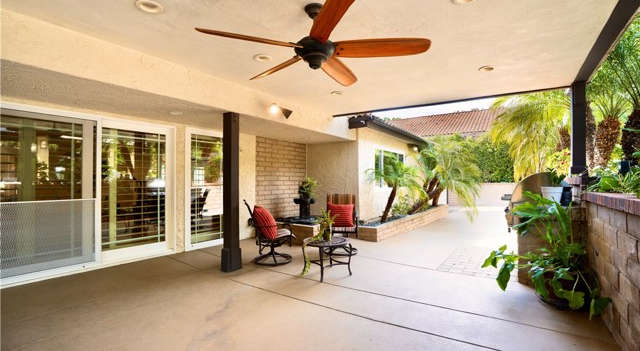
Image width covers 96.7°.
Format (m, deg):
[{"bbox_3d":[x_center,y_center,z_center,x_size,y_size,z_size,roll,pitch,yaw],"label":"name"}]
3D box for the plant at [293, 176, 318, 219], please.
[{"bbox_3d":[-0.300,0.490,6.300,0.500,0.930,0.460,0,-1,0],"label":"plant"}]

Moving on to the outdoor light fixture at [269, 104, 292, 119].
[{"bbox_3d":[-0.630,-1.020,4.540,0.200,0.200,0.320,-1,-1,35],"label":"outdoor light fixture"}]

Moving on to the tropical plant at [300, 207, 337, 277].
[{"bbox_3d":[-0.020,0.870,3.700,0.460,0.830,0.360,0,-1,0],"label":"tropical plant"}]

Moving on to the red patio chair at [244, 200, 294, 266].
[{"bbox_3d":[-0.770,0.840,4.430,0.800,0.940,0.660,0,-1,0],"label":"red patio chair"}]

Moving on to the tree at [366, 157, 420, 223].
[{"bbox_3d":[1.820,0.340,7.050,1.250,1.660,1.300,-1,-1,35],"label":"tree"}]

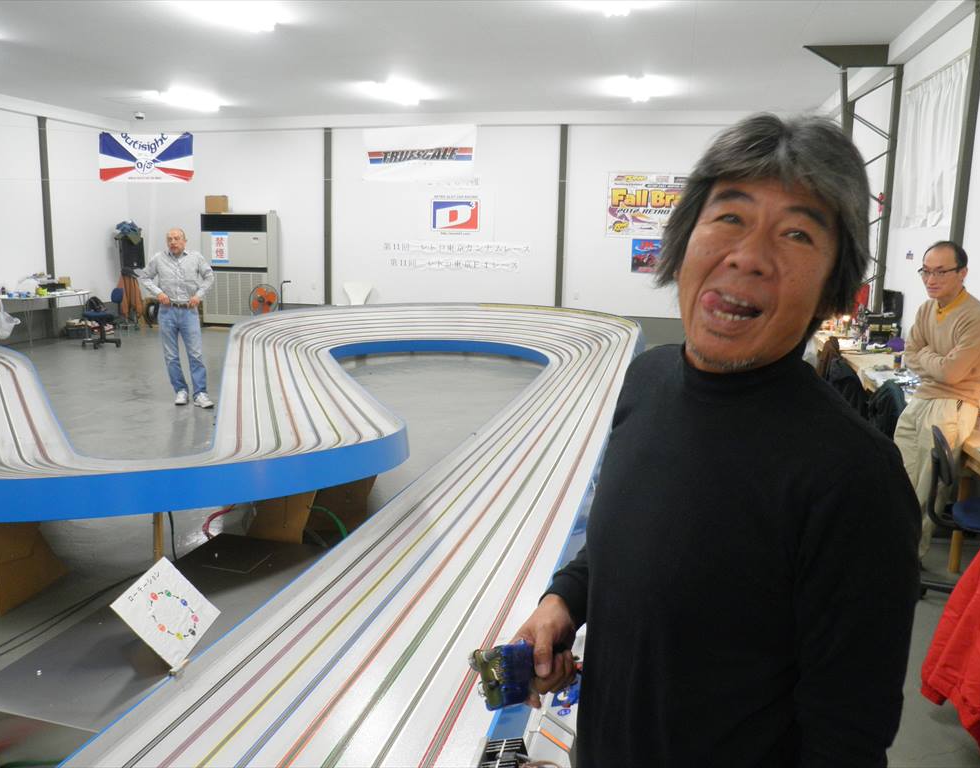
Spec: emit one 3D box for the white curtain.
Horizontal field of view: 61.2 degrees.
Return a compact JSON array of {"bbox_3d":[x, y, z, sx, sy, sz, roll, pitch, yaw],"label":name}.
[{"bbox_3d":[3.741,-1.987,7.090,0.100,1.300,1.750,3,10,12],"label":"white curtain"}]

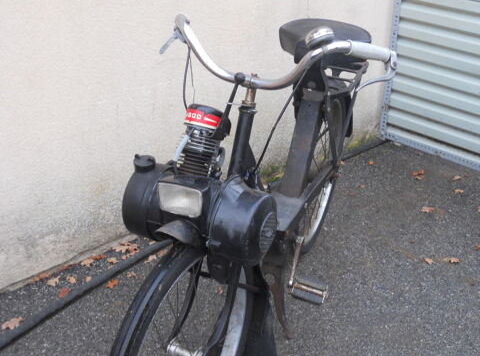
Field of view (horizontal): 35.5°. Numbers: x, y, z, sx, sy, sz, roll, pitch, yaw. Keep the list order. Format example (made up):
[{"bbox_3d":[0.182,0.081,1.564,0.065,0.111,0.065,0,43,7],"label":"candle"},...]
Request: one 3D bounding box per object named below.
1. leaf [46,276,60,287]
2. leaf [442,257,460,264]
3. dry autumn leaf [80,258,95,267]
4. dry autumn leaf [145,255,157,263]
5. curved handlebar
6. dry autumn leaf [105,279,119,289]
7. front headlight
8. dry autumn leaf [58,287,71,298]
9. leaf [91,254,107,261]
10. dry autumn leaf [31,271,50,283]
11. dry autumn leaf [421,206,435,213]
[{"bbox_3d":[-0.610,0.339,2.448,0.042,0.012,0.055,9,25,15],"label":"leaf"},{"bbox_3d":[0.715,0.278,2.527,0.059,0.013,0.034,1,26,0],"label":"leaf"},{"bbox_3d":[-0.506,0.282,2.486,0.047,0.013,0.034,-18,32,-33],"label":"dry autumn leaf"},{"bbox_3d":[-0.310,0.280,2.599,0.031,0.012,0.054,19,30,34],"label":"dry autumn leaf"},{"bbox_3d":[0.047,-0.269,1.633,0.560,0.140,0.160,16,28,28],"label":"curved handlebar"},{"bbox_3d":[-0.419,0.346,2.446,0.036,0.012,0.056,17,28,29],"label":"dry autumn leaf"},{"bbox_3d":[-0.106,0.036,1.459,0.093,0.062,0.040,14,29,24],"label":"front headlight"},{"bbox_3d":[-0.561,0.365,2.393,0.036,0.012,0.056,5,25,6],"label":"dry autumn leaf"},{"bbox_3d":[-0.472,0.267,2.514,0.055,0.013,0.028,-20,33,-35],"label":"leaf"},{"bbox_3d":[-0.639,0.319,2.401,0.067,0.016,0.035,-20,33,-36],"label":"dry autumn leaf"},{"bbox_3d":[0.753,0.127,3.006,0.052,0.012,0.046,1,24,-1],"label":"dry autumn leaf"}]

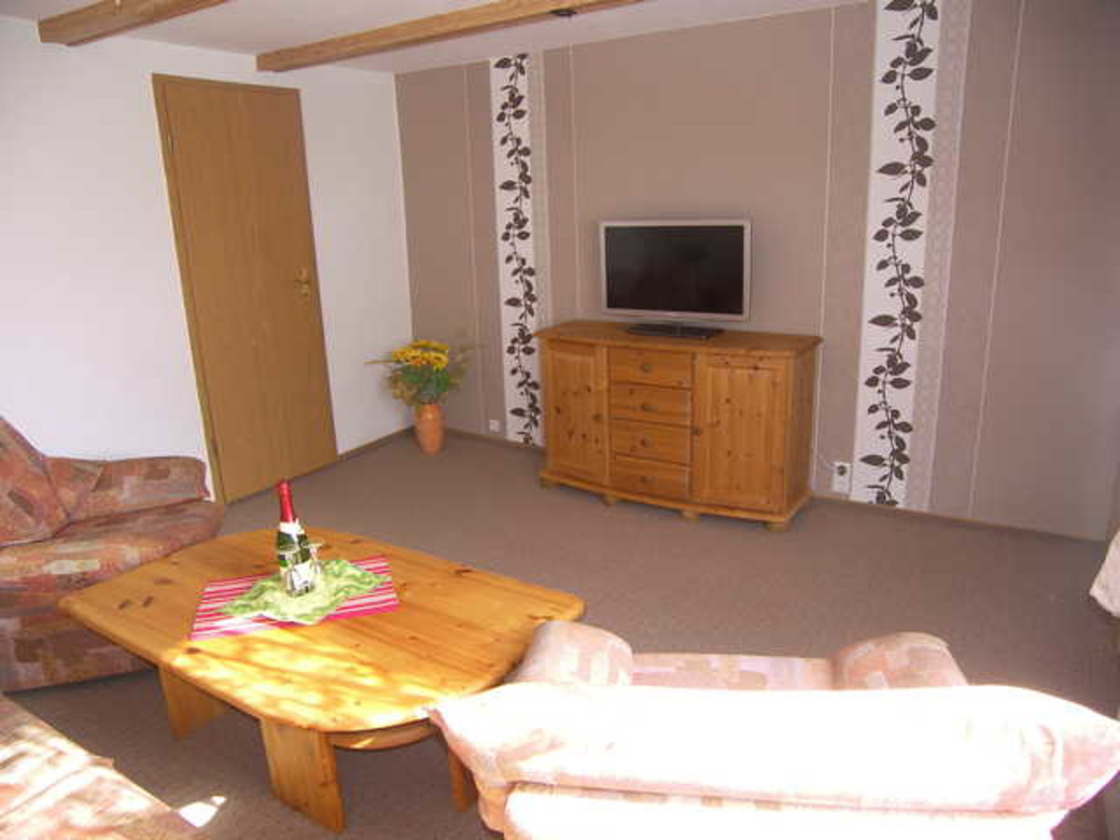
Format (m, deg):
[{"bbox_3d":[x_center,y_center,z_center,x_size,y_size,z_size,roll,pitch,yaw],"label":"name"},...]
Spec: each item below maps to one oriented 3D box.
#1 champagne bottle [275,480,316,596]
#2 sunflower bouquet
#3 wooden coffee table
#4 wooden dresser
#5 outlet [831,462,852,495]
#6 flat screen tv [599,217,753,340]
[{"bbox_3d":[-0.693,0.292,1.997,0.088,0.306,0.088,-8,17,-20],"label":"champagne bottle"},{"bbox_3d":[-0.828,-0.276,4.549,0.520,0.400,0.460,-5,16,-10],"label":"sunflower bouquet"},{"bbox_3d":[-0.610,0.687,2.015,1.210,0.480,0.730,9,19,33],"label":"wooden coffee table"},{"bbox_3d":[0.527,-0.017,3.832,1.320,0.780,0.530,9,19,33],"label":"wooden dresser"},{"bbox_3d":[1.352,0.285,3.737,0.082,0.153,0.030,9,19,33],"label":"outlet"},{"bbox_3d":[0.558,-0.714,3.852,0.785,0.535,0.200,7,18,28],"label":"flat screen tv"}]

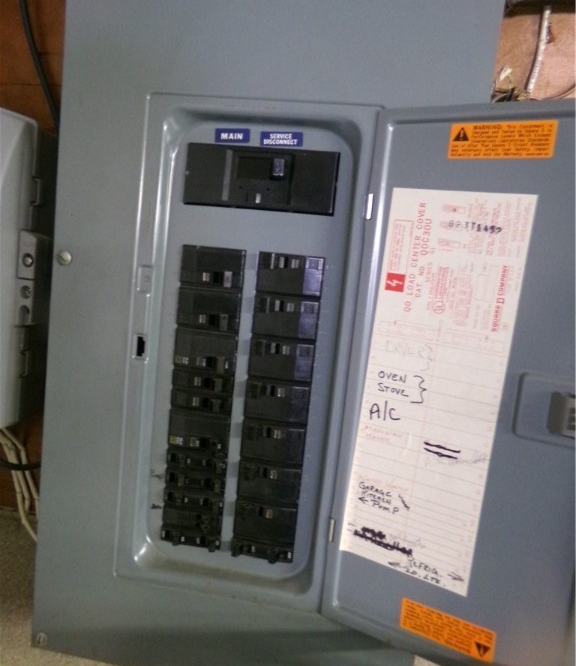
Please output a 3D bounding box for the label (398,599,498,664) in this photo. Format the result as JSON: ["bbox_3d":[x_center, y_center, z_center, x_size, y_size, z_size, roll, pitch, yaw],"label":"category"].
[{"bbox_3d":[0.129,0.241,0.432,0.073,0.026,0.002,8,7,27],"label":"label"}]

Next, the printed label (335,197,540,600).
[{"bbox_3d":[0.114,0.046,0.429,0.108,0.314,0.002,11,8,27],"label":"printed label"}]

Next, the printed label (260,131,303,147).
[{"bbox_3d":[-0.005,-0.170,0.469,0.037,0.012,0.002,7,6,7],"label":"printed label"}]

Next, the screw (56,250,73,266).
[{"bbox_3d":[-0.206,-0.069,0.490,0.013,0.013,0.005,7,6,7],"label":"screw"}]

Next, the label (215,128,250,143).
[{"bbox_3d":[-0.049,-0.175,0.474,0.031,0.012,0.002,7,6,7],"label":"label"}]

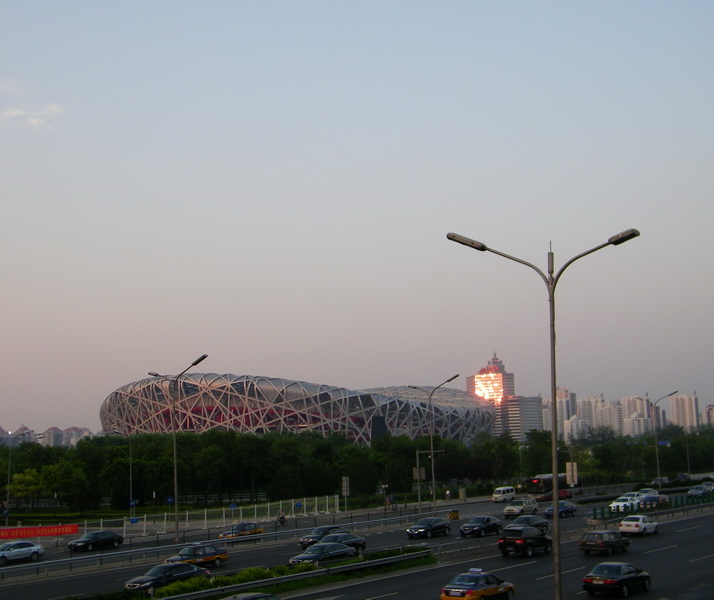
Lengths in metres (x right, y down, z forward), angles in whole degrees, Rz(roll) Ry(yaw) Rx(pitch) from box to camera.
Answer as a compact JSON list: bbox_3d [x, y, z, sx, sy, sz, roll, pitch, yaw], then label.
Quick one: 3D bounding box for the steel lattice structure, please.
[{"bbox_3d":[-50.373,95.822,835.301,332.000,68.500,296.000,-7,-10,34],"label":"steel lattice structure"}]

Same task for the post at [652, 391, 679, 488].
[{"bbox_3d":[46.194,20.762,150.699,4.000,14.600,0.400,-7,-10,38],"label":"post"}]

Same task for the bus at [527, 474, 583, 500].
[{"bbox_3d":[26.023,24.654,134.317,2.500,3.100,11.000,-7,-10,36],"label":"bus"}]

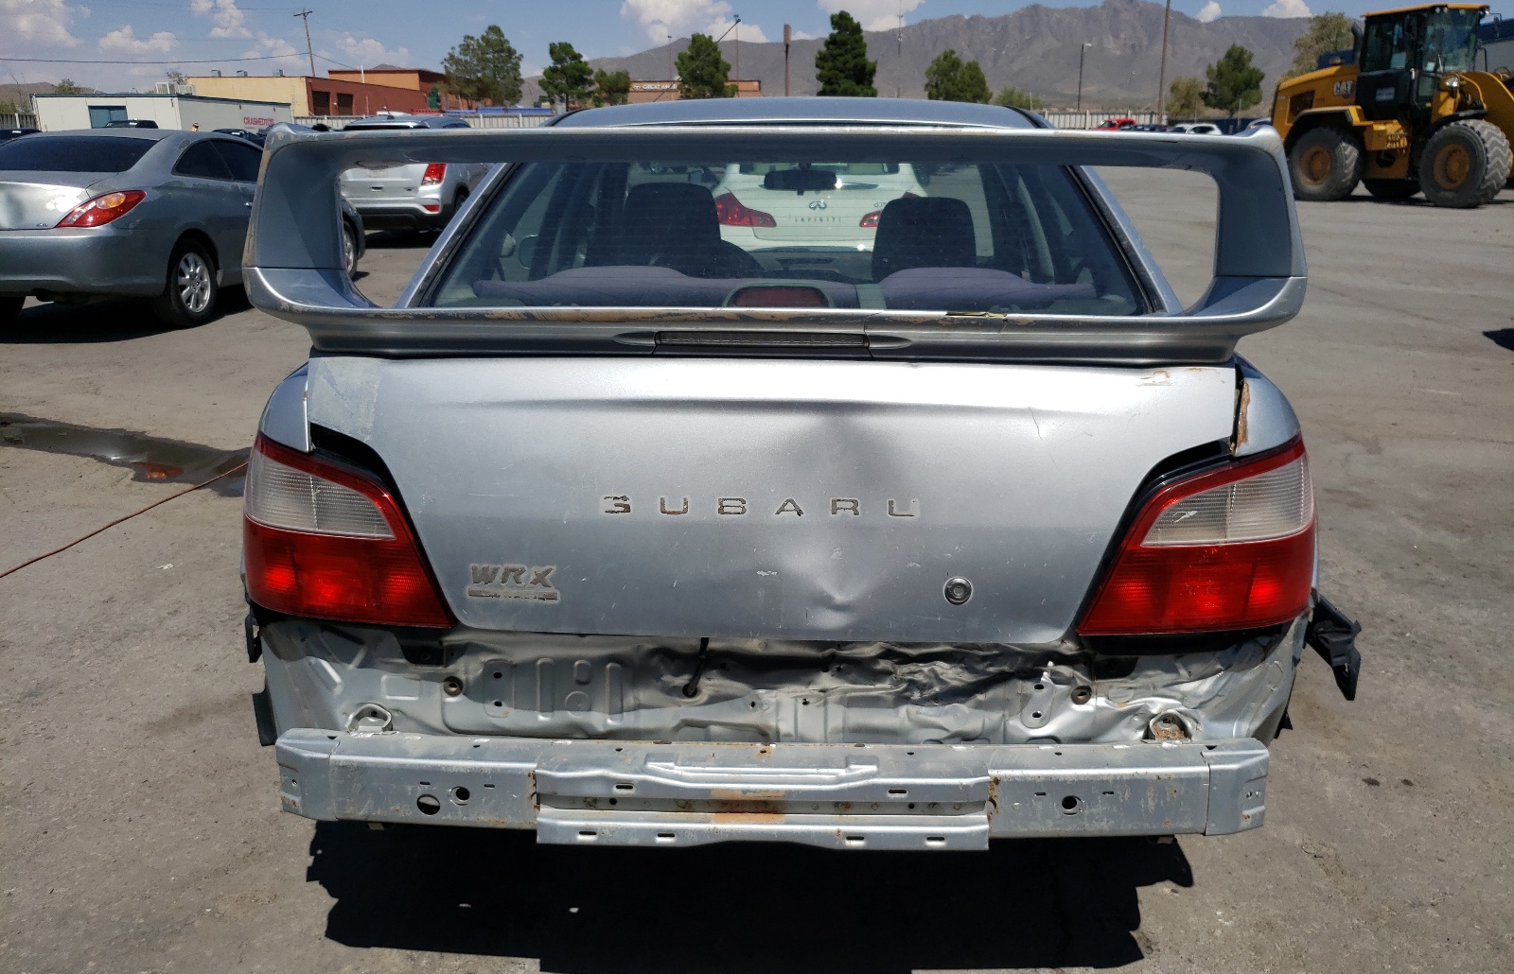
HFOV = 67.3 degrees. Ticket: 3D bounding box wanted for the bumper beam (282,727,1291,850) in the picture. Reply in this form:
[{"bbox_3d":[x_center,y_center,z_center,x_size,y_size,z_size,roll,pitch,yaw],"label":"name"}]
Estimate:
[{"bbox_3d":[0.018,0.430,1.709,1.440,0.140,0.140,1,18,2],"label":"bumper beam"}]

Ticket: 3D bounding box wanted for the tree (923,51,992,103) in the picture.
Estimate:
[{"bbox_3d":[18.615,-36.765,105.905,6.148,7.365,5.841,-1,18,0],"label":"tree"}]

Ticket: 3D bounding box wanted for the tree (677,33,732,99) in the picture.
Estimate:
[{"bbox_3d":[-4.089,-31.742,89.570,4.368,7.421,4.368,0,18,0],"label":"tree"}]

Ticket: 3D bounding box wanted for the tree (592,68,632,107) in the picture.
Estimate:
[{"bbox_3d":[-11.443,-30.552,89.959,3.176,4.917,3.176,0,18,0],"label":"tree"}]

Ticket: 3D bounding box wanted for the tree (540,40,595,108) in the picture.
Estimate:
[{"bbox_3d":[-14.887,-31.457,89.663,4.373,6.821,4.373,0,18,0],"label":"tree"}]

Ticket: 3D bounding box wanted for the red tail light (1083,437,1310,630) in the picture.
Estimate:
[{"bbox_3d":[0.661,0.068,1.722,0.370,0.265,0.190,-2,18,-3],"label":"red tail light"}]

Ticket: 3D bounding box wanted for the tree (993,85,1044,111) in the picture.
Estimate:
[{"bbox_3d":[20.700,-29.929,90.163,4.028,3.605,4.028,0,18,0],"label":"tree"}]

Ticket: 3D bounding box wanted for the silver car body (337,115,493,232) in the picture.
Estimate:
[{"bbox_3d":[-4.670,-4.407,16.126,1.775,1.660,4.250,0,18,1],"label":"silver car body"}]

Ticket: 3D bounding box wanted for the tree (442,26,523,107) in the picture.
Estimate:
[{"bbox_3d":[-23.288,-34.372,97.034,6.925,9.360,6.579,-1,18,0],"label":"tree"}]

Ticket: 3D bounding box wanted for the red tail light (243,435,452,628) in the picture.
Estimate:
[{"bbox_3d":[-0.578,0.043,1.683,0.320,0.250,0.200,1,18,2],"label":"red tail light"}]

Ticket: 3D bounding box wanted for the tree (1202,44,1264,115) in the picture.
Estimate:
[{"bbox_3d":[46.616,-39.236,111.535,6.031,7.872,5.729,-1,18,0],"label":"tree"}]

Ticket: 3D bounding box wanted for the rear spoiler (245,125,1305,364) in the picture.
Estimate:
[{"bbox_3d":[0.026,-0.359,1.661,1.400,0.320,0.320,1,18,2],"label":"rear spoiler"}]

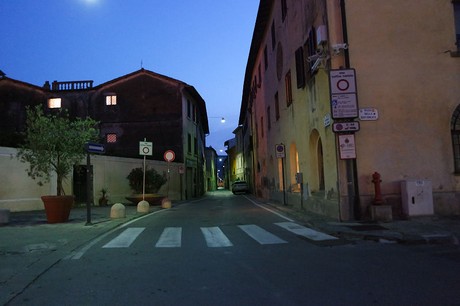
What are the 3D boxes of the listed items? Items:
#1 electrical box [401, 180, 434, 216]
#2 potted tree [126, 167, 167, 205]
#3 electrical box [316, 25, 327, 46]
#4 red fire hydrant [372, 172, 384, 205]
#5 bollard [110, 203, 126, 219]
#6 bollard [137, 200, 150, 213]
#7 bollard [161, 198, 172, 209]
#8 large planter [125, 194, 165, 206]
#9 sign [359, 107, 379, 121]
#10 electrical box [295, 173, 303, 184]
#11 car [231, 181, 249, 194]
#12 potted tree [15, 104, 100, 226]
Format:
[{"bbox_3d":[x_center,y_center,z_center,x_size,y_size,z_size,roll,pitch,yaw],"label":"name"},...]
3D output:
[{"bbox_3d":[4.863,1.174,7.982,0.660,0.900,0.300,-1,-6,-5],"label":"electrical box"},{"bbox_3d":[-4.730,1.879,17.449,2.300,2.220,2.300,-2,-6,0],"label":"potted tree"},{"bbox_3d":[2.607,-3.319,8.681,0.180,0.430,0.310,-1,-6,-4],"label":"electrical box"},{"bbox_3d":[3.719,0.894,7.711,0.260,0.810,0.260,-1,-6,-5],"label":"red fire hydrant"},{"bbox_3d":[-3.999,2.087,11.001,0.510,0.490,0.510,-2,-6,0],"label":"bollard"},{"bbox_3d":[-3.660,2.275,13.010,0.510,0.490,0.510,-2,-6,0],"label":"bollard"},{"bbox_3d":[-3.086,2.451,14.974,0.510,0.490,0.510,-2,-6,0],"label":"bollard"},{"bbox_3d":[-4.706,2.685,17.369,2.300,0.580,2.300,-2,-6,0],"label":"large planter"},{"bbox_3d":[3.776,-1.042,8.287,0.540,0.360,0.030,-1,-6,-5],"label":"sign"},{"bbox_3d":[2.760,1.015,12.176,0.250,0.410,0.180,-2,-6,6],"label":"electrical box"},{"bbox_3d":[1.222,4.032,35.000,1.740,1.520,4.100,-2,-6,-2],"label":"car"},{"bbox_3d":[-5.854,0.312,10.394,2.658,3.954,2.450,-2,-6,0],"label":"potted tree"}]

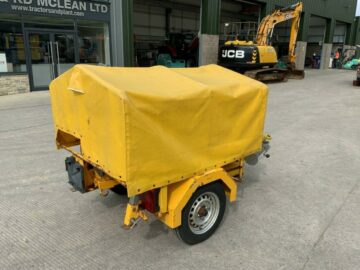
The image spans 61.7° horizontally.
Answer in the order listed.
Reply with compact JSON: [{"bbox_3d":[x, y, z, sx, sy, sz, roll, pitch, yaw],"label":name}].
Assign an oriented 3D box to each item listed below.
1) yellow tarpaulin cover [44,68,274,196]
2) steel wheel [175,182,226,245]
[{"bbox_3d":[-0.195,-0.226,2.755,1.450,0.809,1.305,-11,18,-39],"label":"yellow tarpaulin cover"},{"bbox_3d":[0.163,0.629,2.522,0.580,0.580,0.155,-11,18,-39],"label":"steel wheel"}]

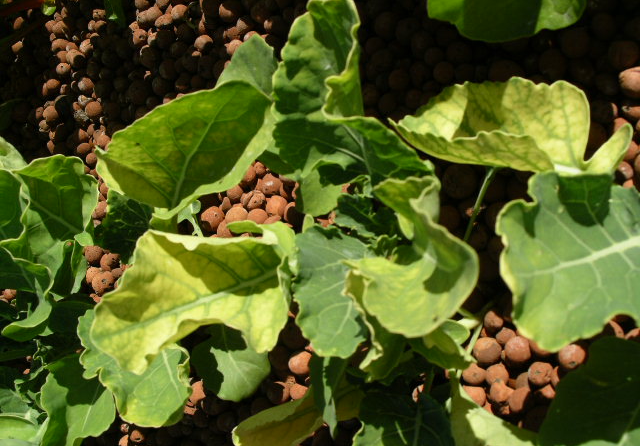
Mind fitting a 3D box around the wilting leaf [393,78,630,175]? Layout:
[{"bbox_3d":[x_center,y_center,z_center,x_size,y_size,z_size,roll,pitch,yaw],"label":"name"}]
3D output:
[{"bbox_3d":[0.094,-0.047,0.335,0.108,0.036,0.042,4,41,4],"label":"wilting leaf"}]

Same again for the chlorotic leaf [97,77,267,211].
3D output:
[{"bbox_3d":[-0.085,-0.046,0.430,0.098,0.105,0.035,12,35,-9],"label":"chlorotic leaf"}]

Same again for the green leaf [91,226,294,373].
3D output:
[{"bbox_3d":[-0.075,0.045,0.410,0.115,0.040,0.070,-13,59,-8],"label":"green leaf"}]

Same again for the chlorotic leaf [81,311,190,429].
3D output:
[{"bbox_3d":[-0.131,0.102,0.488,0.073,0.024,0.075,-21,86,11],"label":"chlorotic leaf"}]

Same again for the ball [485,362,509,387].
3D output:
[{"bbox_3d":[0.100,0.086,0.388,0.013,0.013,0.013,-2,86,31],"label":"ball"}]

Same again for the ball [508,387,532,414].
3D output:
[{"bbox_3d":[0.113,0.100,0.385,0.014,0.014,0.014,-2,86,31],"label":"ball"}]

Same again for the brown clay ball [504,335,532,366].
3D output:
[{"bbox_3d":[0.131,0.084,0.450,0.018,0.017,0.018,0,58,0],"label":"brown clay ball"}]

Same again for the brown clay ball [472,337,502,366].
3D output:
[{"bbox_3d":[0.111,0.084,0.450,0.018,0.018,0.018,0,58,0],"label":"brown clay ball"}]

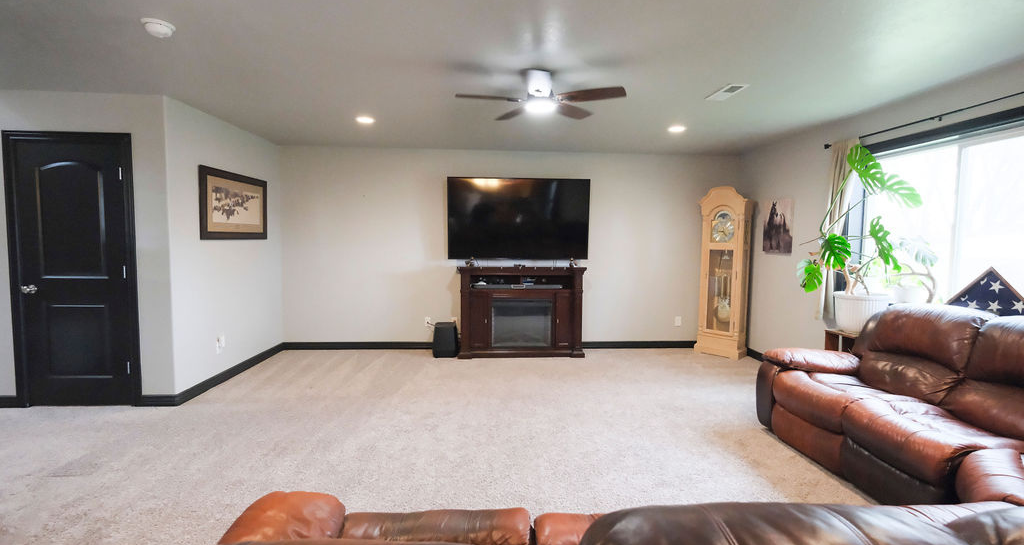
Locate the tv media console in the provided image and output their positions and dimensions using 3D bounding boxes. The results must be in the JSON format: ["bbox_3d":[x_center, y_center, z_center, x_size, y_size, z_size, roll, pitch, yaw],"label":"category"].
[{"bbox_3d":[0.105,0.451,5.055,1.460,1.035,0.420,0,4,-3],"label":"tv media console"}]

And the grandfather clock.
[{"bbox_3d":[2.514,-0.006,5.078,0.515,1.980,0.295,4,5,45],"label":"grandfather clock"}]

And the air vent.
[{"bbox_3d":[1.566,-1.307,3.128,0.147,0.020,0.320,0,4,-3],"label":"air vent"}]

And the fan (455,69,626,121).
[{"bbox_3d":[0.189,-1.162,2.792,1.070,0.280,1.050,1,4,4],"label":"fan"}]

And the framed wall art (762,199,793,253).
[{"bbox_3d":[2.820,-0.495,4.545,0.030,0.565,0.430,0,4,-3],"label":"framed wall art"}]

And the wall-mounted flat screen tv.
[{"bbox_3d":[0.085,-0.638,5.101,1.685,0.955,0.065,0,8,-3],"label":"wall-mounted flat screen tv"}]

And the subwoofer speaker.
[{"bbox_3d":[-0.780,0.781,5.024,0.270,0.370,0.300,0,4,-3],"label":"subwoofer speaker"}]

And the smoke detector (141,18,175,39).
[{"bbox_3d":[-1.817,-1.253,2.196,0.138,0.048,0.138,0,4,-3],"label":"smoke detector"}]

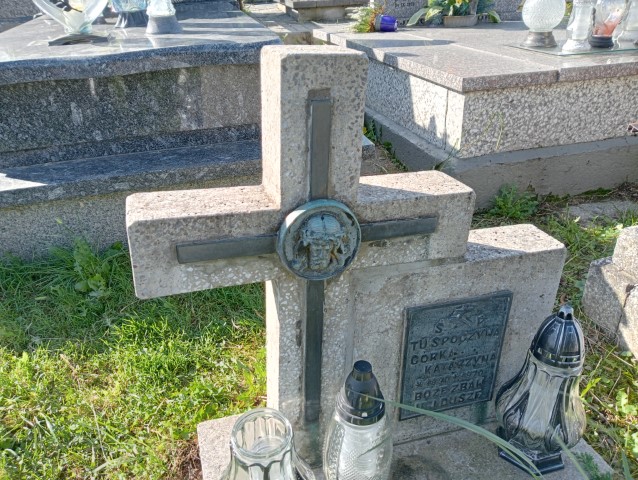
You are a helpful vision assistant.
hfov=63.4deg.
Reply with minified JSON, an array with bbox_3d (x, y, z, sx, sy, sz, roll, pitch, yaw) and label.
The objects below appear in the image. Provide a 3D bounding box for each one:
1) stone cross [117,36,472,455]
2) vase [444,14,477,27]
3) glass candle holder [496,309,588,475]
[{"bbox_3d":[-0.021,0.062,0.873,0.539,0.719,0.140,-6,25,-17],"label":"stone cross"},{"bbox_3d":[0.863,-1.335,3.150,0.205,0.075,0.180,-13,30,-22],"label":"vase"},{"bbox_3d":[0.420,0.261,0.942,0.150,0.320,0.148,-7,26,-16],"label":"glass candle holder"}]

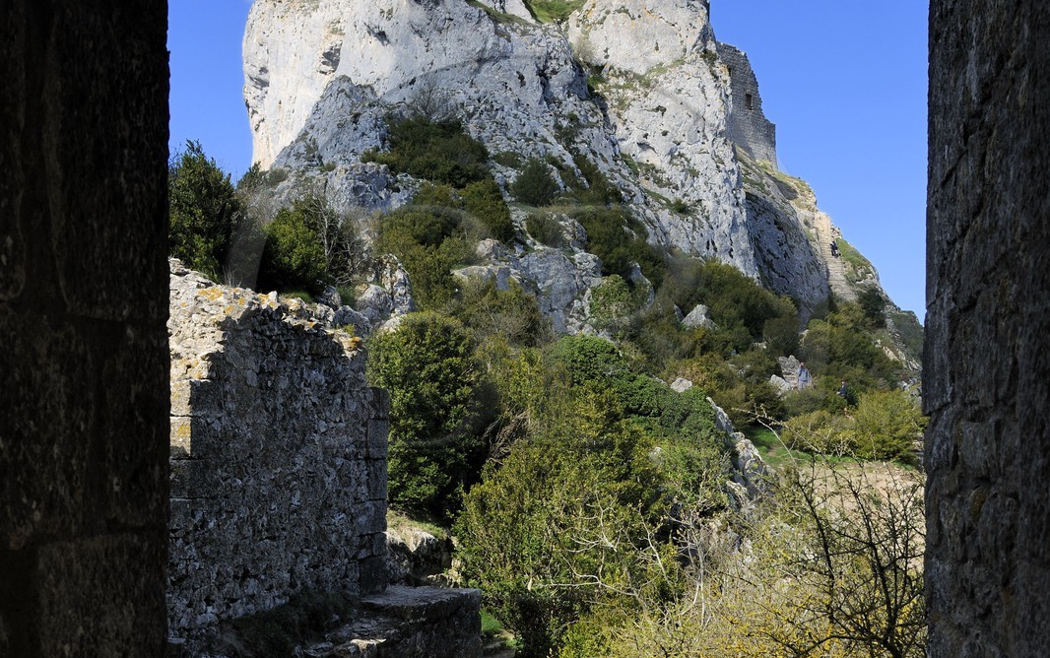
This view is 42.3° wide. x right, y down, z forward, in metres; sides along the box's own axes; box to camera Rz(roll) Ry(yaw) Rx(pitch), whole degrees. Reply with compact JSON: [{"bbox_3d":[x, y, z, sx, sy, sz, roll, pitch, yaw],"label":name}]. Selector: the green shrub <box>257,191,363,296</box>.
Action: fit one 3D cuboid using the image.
[{"bbox_3d":[-3.720,-1.440,23.500,1.780,1.800,1.700,0,0,0],"label":"green shrub"}]

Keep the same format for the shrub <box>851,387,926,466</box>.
[{"bbox_3d":[13.447,3.608,50.000,2.640,2.770,2.800,0,0,0],"label":"shrub"}]

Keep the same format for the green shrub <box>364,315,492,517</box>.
[{"bbox_3d":[-1.216,1.138,17.300,1.570,2.600,1.800,0,0,0],"label":"green shrub"}]

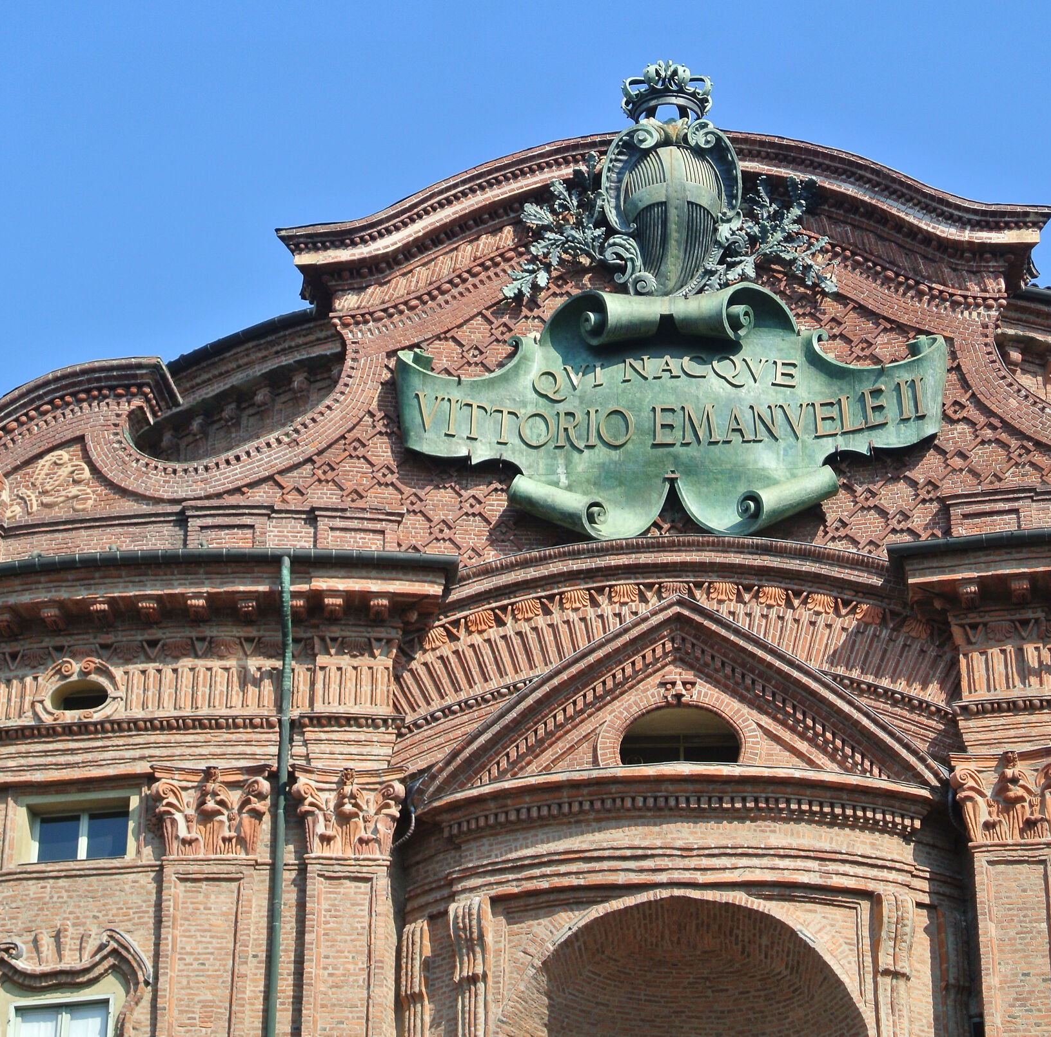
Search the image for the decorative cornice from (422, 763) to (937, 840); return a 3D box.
[{"bbox_3d":[1.931,3.584,43.996,6.600,0.540,1.350,-1,-28,2],"label":"decorative cornice"}]

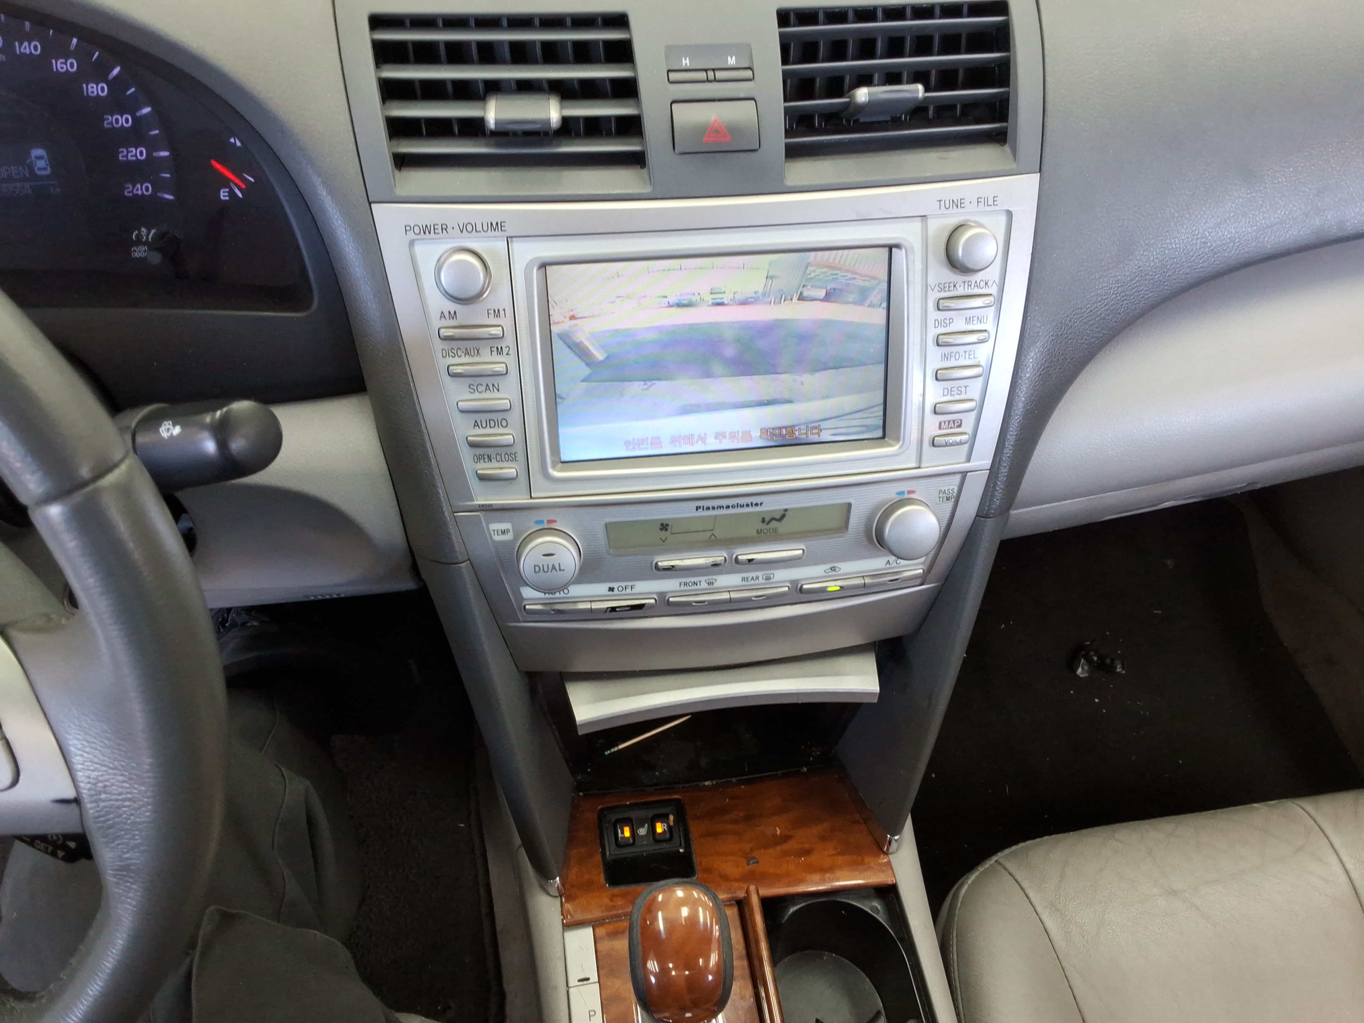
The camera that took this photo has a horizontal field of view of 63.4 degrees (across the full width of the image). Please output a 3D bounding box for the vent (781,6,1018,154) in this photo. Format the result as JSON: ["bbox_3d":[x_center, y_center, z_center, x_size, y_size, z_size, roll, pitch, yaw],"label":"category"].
[{"bbox_3d":[0.095,-0.194,0.503,0.107,0.067,0.027,-8,8,-10],"label":"vent"}]

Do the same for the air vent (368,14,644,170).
[{"bbox_3d":[-0.076,-0.181,0.479,0.110,0.067,0.027,-2,8,-5],"label":"air vent"}]

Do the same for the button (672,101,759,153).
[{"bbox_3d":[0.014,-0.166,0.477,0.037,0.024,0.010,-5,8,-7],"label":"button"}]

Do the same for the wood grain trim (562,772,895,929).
[{"bbox_3d":[0.023,0.191,0.635,0.187,0.018,0.075,-5,57,-7],"label":"wood grain trim"}]

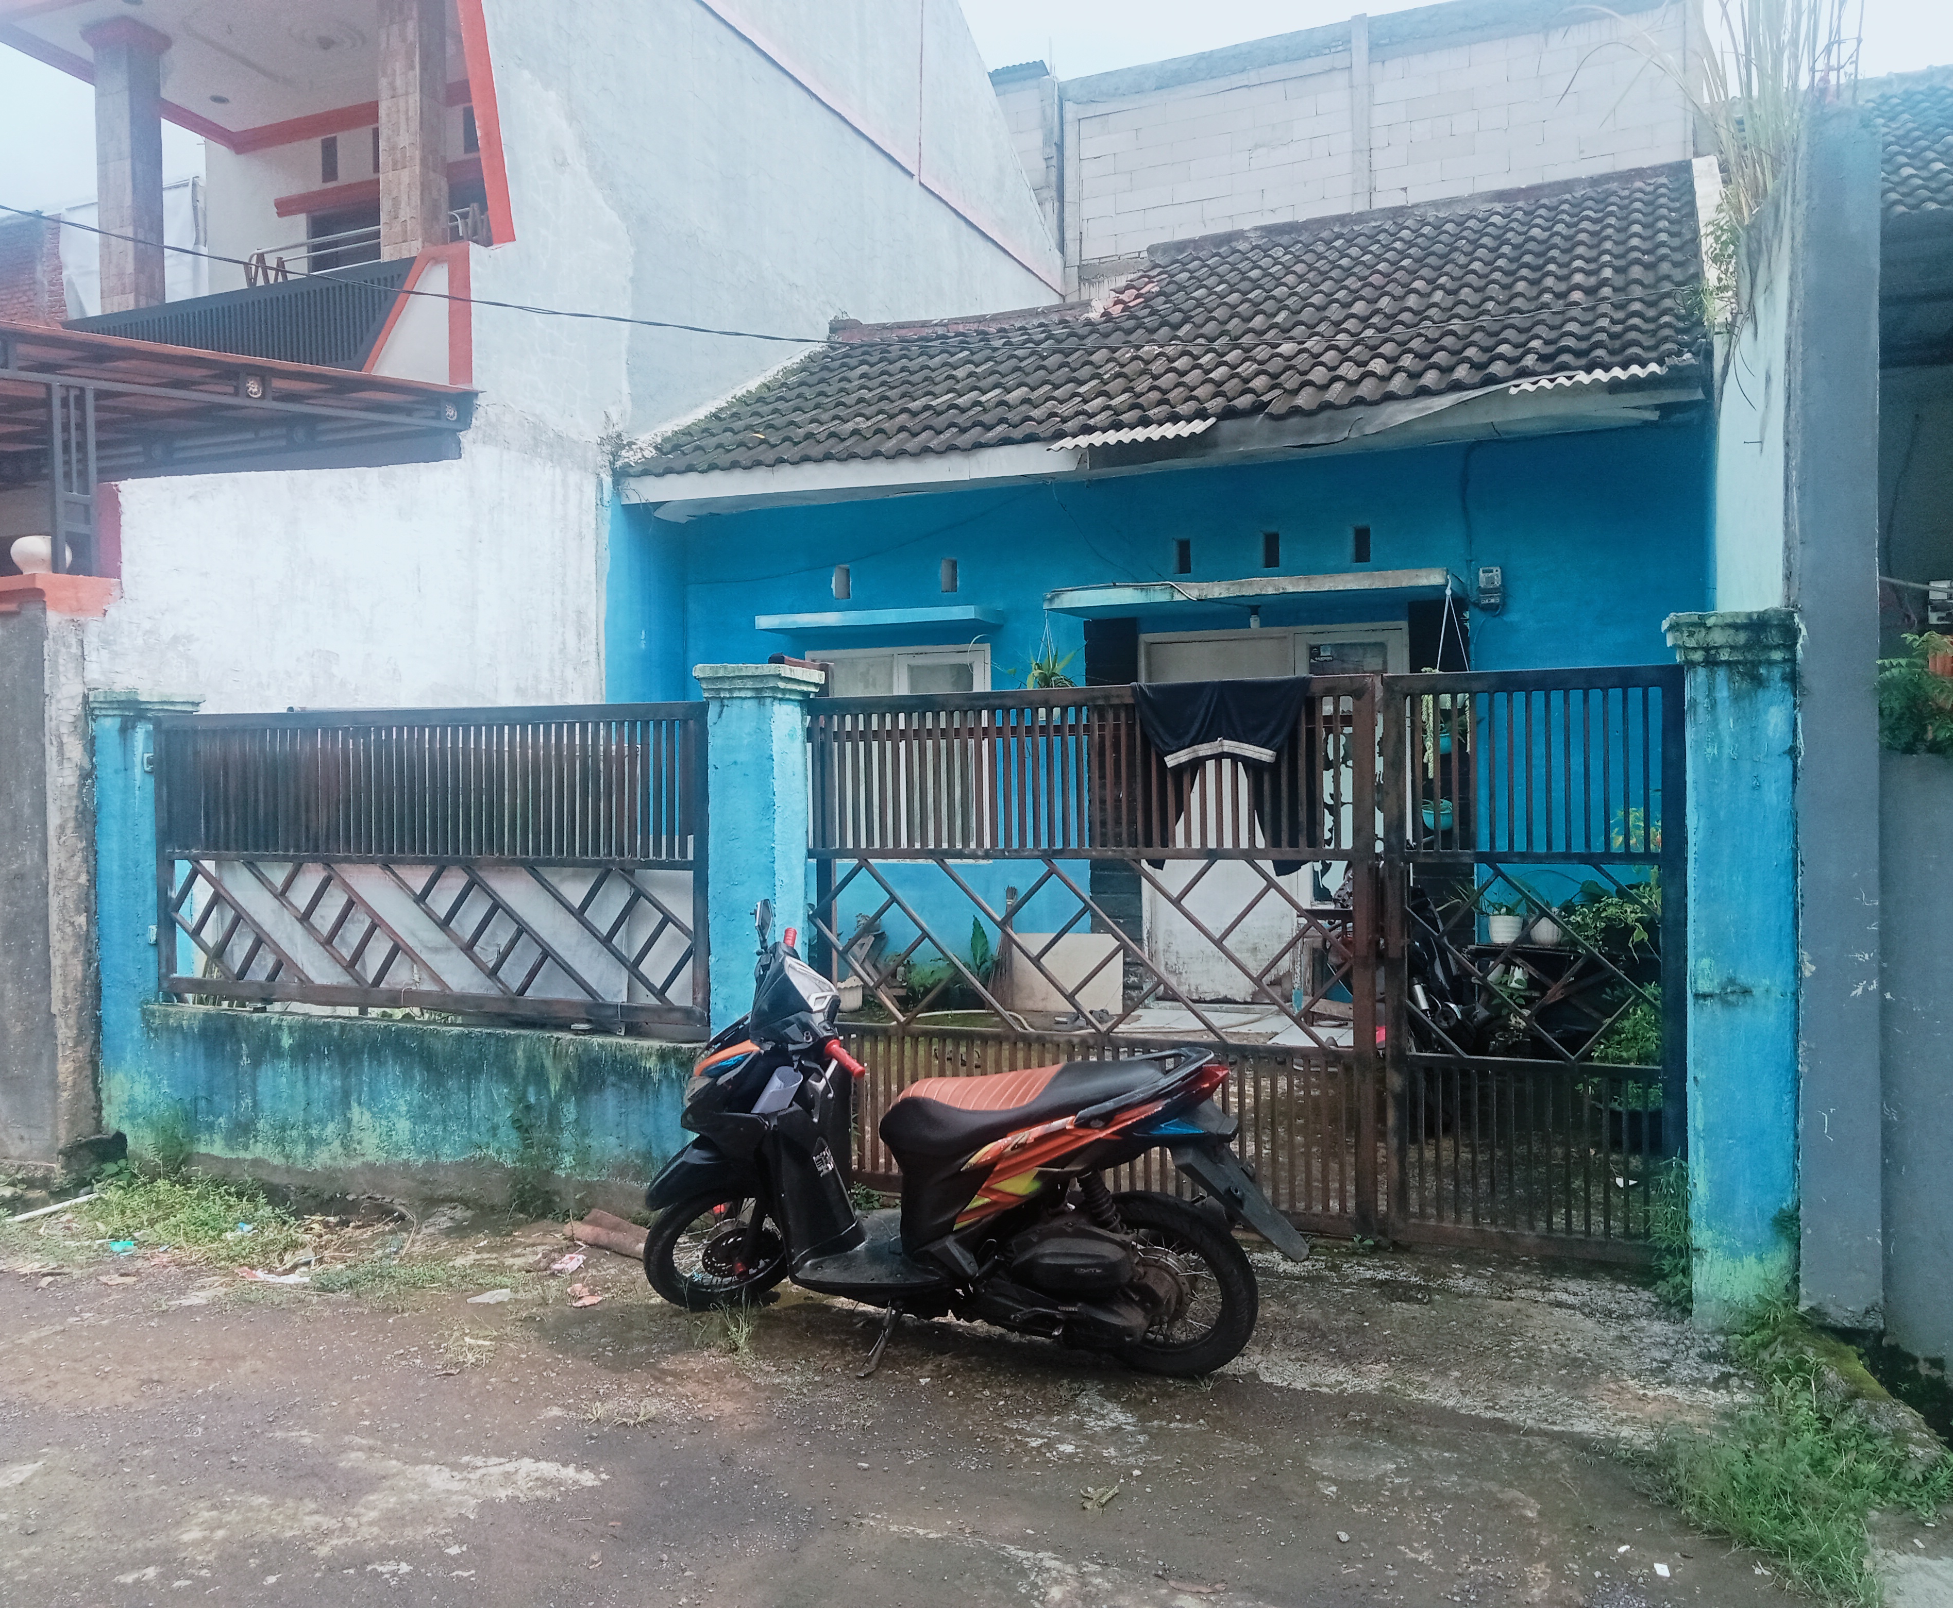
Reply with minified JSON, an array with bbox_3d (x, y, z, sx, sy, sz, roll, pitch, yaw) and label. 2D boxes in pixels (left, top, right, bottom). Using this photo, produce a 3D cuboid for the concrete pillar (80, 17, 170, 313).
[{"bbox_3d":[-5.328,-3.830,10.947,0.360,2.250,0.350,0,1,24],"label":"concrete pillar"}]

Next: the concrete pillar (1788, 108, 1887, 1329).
[{"bbox_3d":[2.340,-0.214,4.701,0.215,3.246,0.220,0,1,24],"label":"concrete pillar"}]

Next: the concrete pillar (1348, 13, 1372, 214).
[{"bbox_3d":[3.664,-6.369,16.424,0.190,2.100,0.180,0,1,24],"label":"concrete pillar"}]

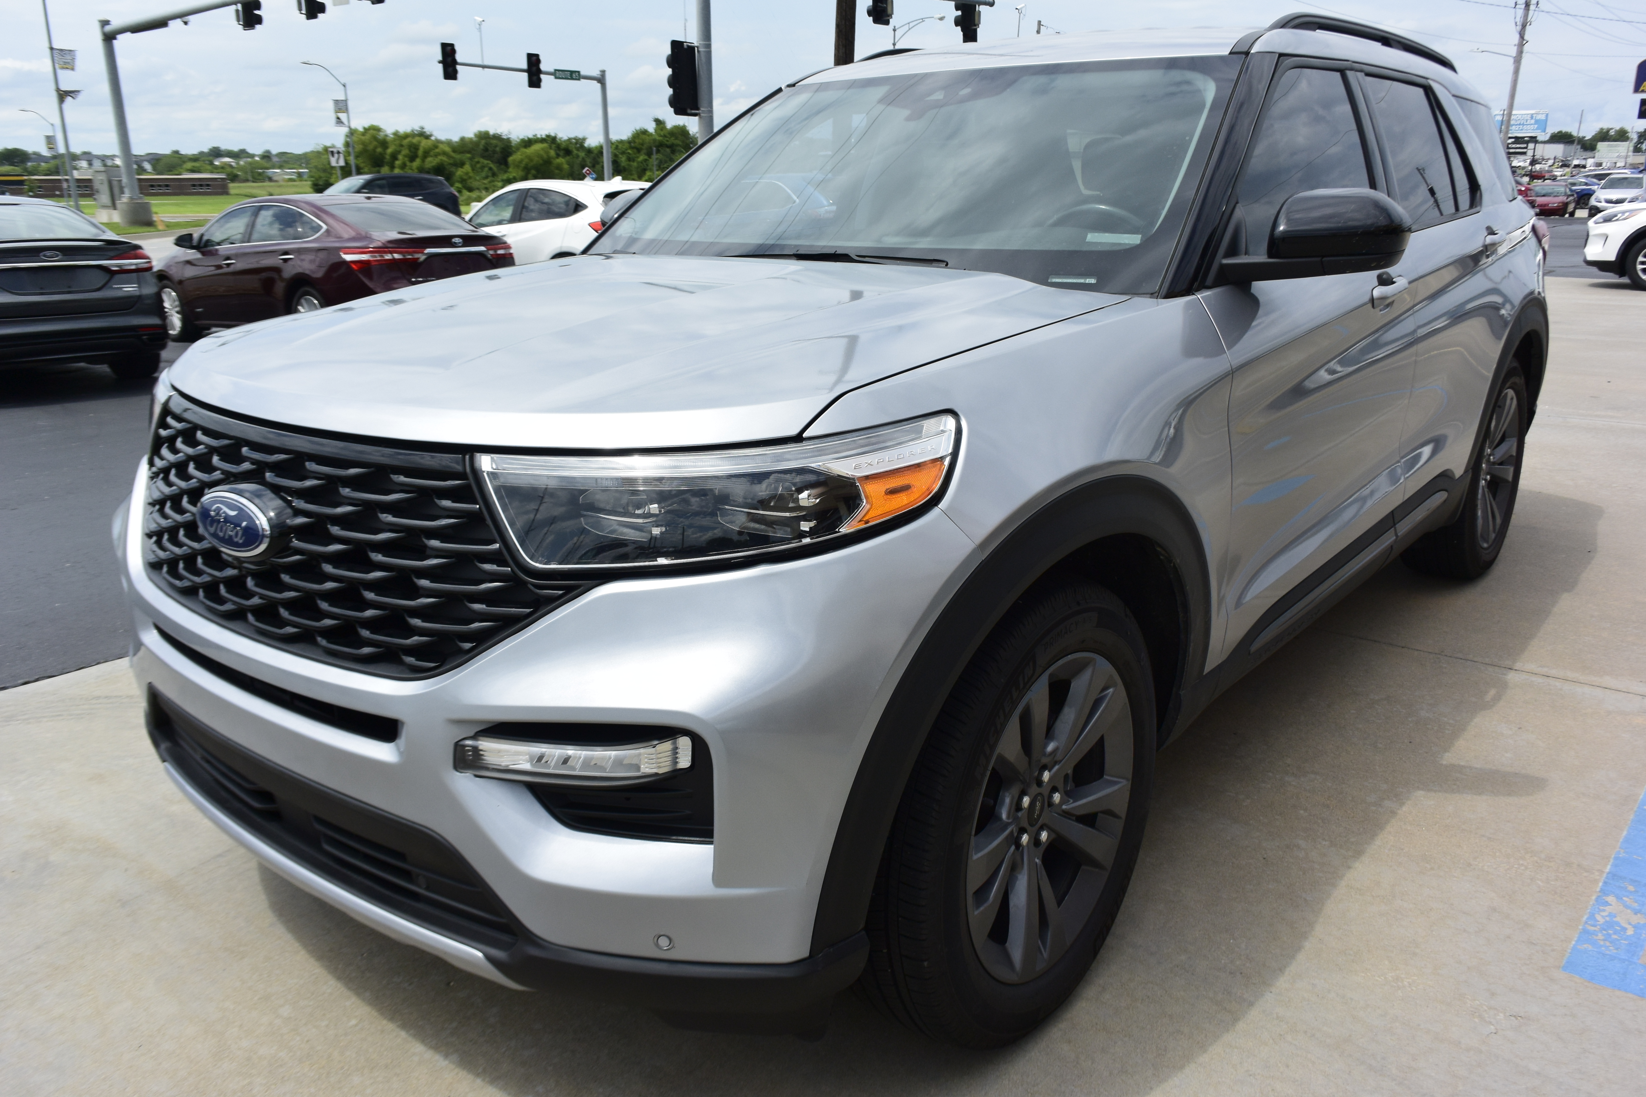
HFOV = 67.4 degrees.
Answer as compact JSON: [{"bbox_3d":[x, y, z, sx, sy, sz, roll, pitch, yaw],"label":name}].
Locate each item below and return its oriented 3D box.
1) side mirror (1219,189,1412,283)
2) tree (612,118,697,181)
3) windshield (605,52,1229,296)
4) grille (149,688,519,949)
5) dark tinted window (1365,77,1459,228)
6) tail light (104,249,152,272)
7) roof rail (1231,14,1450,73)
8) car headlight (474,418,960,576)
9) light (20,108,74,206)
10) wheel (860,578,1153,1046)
[{"bbox_3d":[0.875,-0.557,2.179,0.250,0.170,0.220,13,21,37],"label":"side mirror"},{"bbox_3d":[-12.422,-28.110,90.731,7.000,6.200,6.000,0,17,0],"label":"tree"},{"bbox_3d":[0.158,-0.879,2.866,1.570,0.130,0.870,13,58,37],"label":"windshield"},{"bbox_3d":[-0.863,0.366,1.976,1.060,0.220,0.170,12,21,38],"label":"grille"},{"bbox_3d":[1.569,-1.040,3.261,0.060,0.390,0.650,-10,7,42],"label":"dark tinted window"},{"bbox_3d":[-5.330,-2.213,9.500,0.460,0.175,0.280,-15,23,-41],"label":"tail light"},{"bbox_3d":[1.573,-1.414,3.525,0.100,0.140,2.150,12,21,38],"label":"roof rail"},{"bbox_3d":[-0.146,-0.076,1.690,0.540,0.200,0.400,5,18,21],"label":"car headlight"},{"bbox_3d":[-66.397,-33.267,105.000,3.100,8.000,0.500,0,17,0],"label":"light"},{"bbox_3d":[0.298,0.414,2.054,0.260,0.775,0.780,12,21,38],"label":"wheel"}]

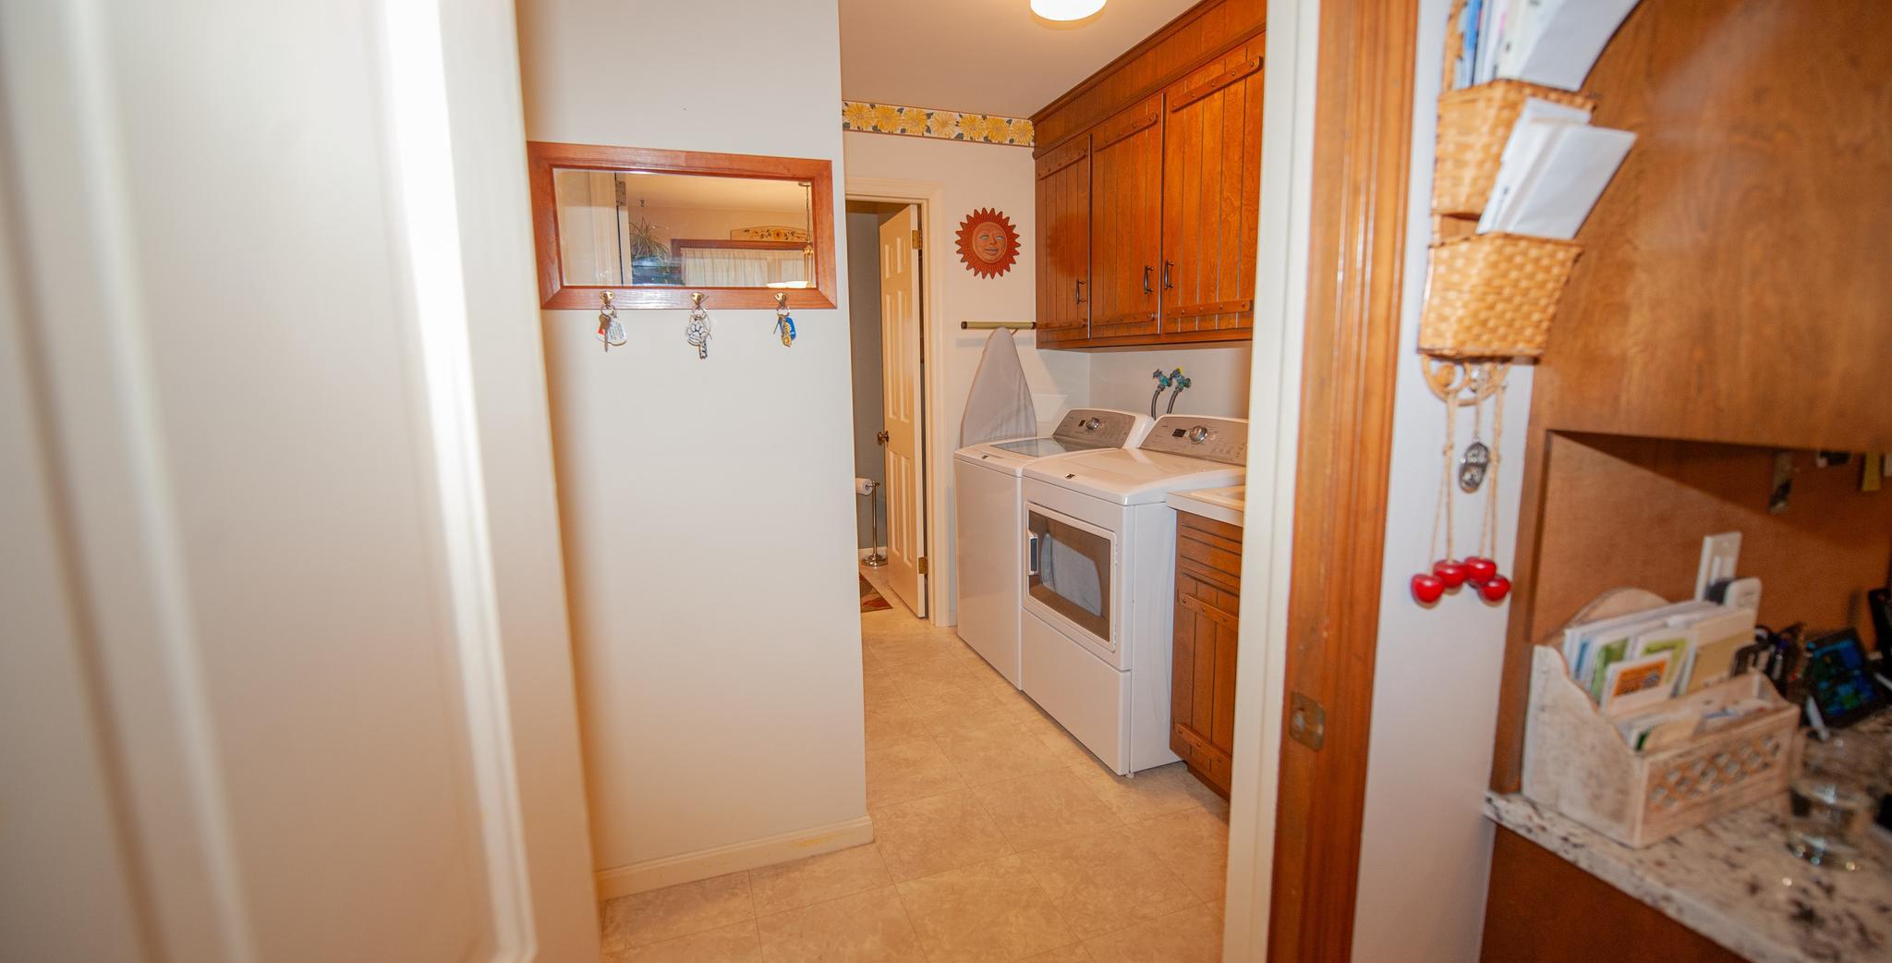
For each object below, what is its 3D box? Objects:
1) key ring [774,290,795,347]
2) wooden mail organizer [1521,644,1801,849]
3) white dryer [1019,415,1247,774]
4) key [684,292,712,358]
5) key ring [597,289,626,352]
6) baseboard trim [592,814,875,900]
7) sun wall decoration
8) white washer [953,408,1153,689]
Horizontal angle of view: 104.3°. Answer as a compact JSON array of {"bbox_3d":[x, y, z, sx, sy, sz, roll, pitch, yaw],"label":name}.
[{"bbox_3d":[-0.382,-0.384,1.743,0.052,0.134,0.035,-4,9,-20],"label":"key ring"},{"bbox_3d":[0.852,0.276,0.871,0.300,0.200,0.115,-4,9,-20],"label":"wooden mail organizer"},{"bbox_3d":[0.748,0.338,2.643,0.700,1.080,0.705,-4,9,-20],"label":"white dryer"},{"bbox_3d":[-0.571,-0.357,1.690,0.060,0.145,0.028,-4,8,-20],"label":"key"},{"bbox_3d":[-0.738,-0.353,1.620,0.058,0.134,0.035,-4,8,-19],"label":"key ring"},{"bbox_3d":[-0.549,0.989,1.912,0.759,0.082,0.018,-4,9,-20],"label":"baseboard trim"},{"bbox_3d":[0.199,-1.124,3.480,0.320,0.320,0.040,-4,9,-20],"label":"sun wall decoration"},{"bbox_3d":[0.478,0.251,3.275,0.655,1.080,0.690,-4,9,-19],"label":"white washer"}]

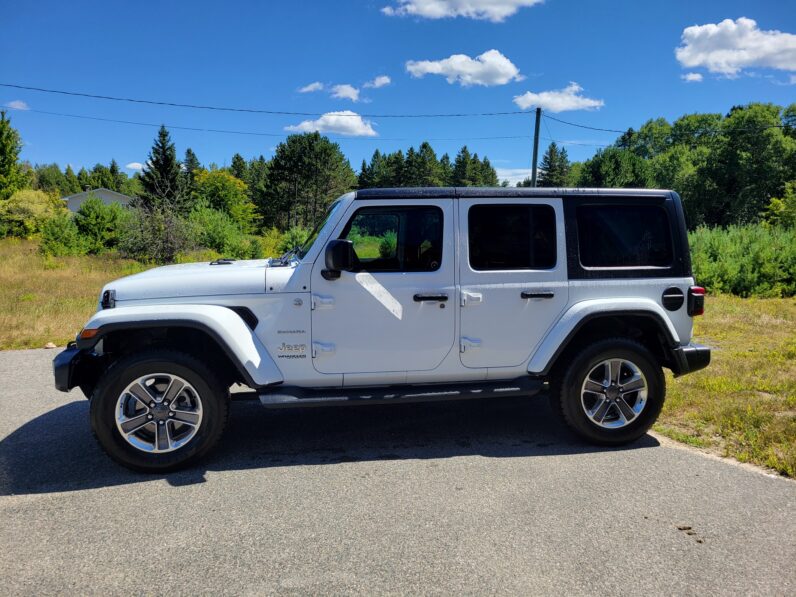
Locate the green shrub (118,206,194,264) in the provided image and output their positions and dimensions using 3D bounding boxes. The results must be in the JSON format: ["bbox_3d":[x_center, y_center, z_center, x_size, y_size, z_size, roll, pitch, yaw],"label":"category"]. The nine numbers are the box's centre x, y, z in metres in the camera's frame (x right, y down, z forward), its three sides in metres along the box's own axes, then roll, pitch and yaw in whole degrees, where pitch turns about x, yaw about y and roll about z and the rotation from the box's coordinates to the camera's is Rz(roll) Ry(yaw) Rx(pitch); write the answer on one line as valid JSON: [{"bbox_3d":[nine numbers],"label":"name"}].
[{"bbox_3d":[-8.574,-2.249,21.227,2.501,2.013,2.126,-3,7,-22],"label":"green shrub"}]

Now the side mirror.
[{"bbox_3d":[-0.373,-0.245,3.751,0.185,0.260,0.240,-1,7,-8],"label":"side mirror"}]

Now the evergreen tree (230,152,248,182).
[{"bbox_3d":[-16.447,-10.459,62.539,3.000,9.420,3.000,-2,7,-14],"label":"evergreen tree"}]

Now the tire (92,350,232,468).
[{"bbox_3d":[-1.480,0.692,3.778,0.800,0.800,0.255,-1,7,-9],"label":"tire"}]

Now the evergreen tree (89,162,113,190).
[{"bbox_3d":[-33.732,-10.987,68.516,3.400,9.020,3.400,-3,7,-26],"label":"evergreen tree"}]

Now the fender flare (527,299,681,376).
[{"bbox_3d":[1.439,0.266,4.146,1.180,0.500,0.165,-1,8,-10],"label":"fender flare"}]

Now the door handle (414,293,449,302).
[{"bbox_3d":[0.221,-0.007,3.937,0.225,0.058,0.050,-1,7,-9],"label":"door handle"}]

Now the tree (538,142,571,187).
[{"bbox_3d":[13.600,-9.058,52.520,3.800,9.080,3.800,2,7,14],"label":"tree"}]

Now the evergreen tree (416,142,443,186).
[{"bbox_3d":[3.044,-10.204,58.568,3.800,9.920,3.800,0,7,3],"label":"evergreen tree"}]

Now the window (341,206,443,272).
[{"bbox_3d":[-0.057,-0.387,3.924,0.710,0.434,0.045,-1,0,-9],"label":"window"}]

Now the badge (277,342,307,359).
[{"bbox_3d":[-0.691,0.337,3.864,0.185,0.105,0.015,-1,8,-10],"label":"badge"}]

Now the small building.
[{"bbox_3d":[-32.751,-9.667,66.300,7.777,4.600,9.000,-3,8,-26],"label":"small building"}]

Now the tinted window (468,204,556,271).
[{"bbox_3d":[0.783,-0.417,4.091,0.620,0.450,0.030,-1,0,-8],"label":"tinted window"}]

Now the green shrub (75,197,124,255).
[{"bbox_3d":[-12.433,-3.035,24.904,1.865,2.399,1.772,-3,8,-26],"label":"green shrub"}]

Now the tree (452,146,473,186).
[{"bbox_3d":[7.453,-12.806,68.558,2.622,9.035,2.622,1,7,6],"label":"tree"}]

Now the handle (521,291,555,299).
[{"bbox_3d":[0.946,-0.027,4.052,0.239,0.047,0.050,-1,7,-9],"label":"handle"}]

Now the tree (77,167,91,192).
[{"bbox_3d":[-36.831,-11.097,70.502,2.800,8.770,2.800,-3,7,-27],"label":"tree"}]

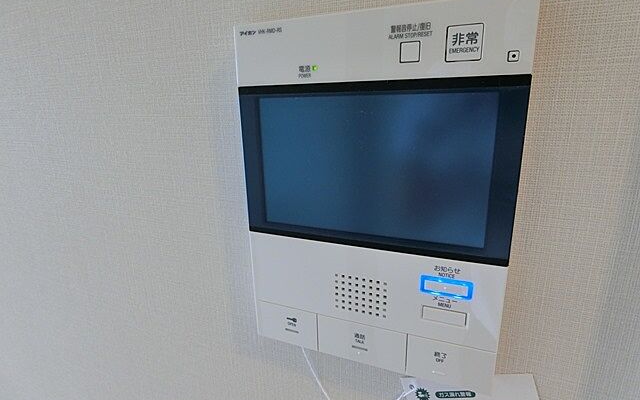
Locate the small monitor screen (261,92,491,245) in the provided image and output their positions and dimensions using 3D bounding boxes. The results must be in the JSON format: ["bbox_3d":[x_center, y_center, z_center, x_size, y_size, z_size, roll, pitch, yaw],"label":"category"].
[{"bbox_3d":[0.029,-0.021,0.233,0.152,0.091,0.006,5,16,22],"label":"small monitor screen"}]

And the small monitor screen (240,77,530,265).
[{"bbox_3d":[0.029,-0.021,0.234,0.183,0.109,0.010,5,16,22],"label":"small monitor screen"}]

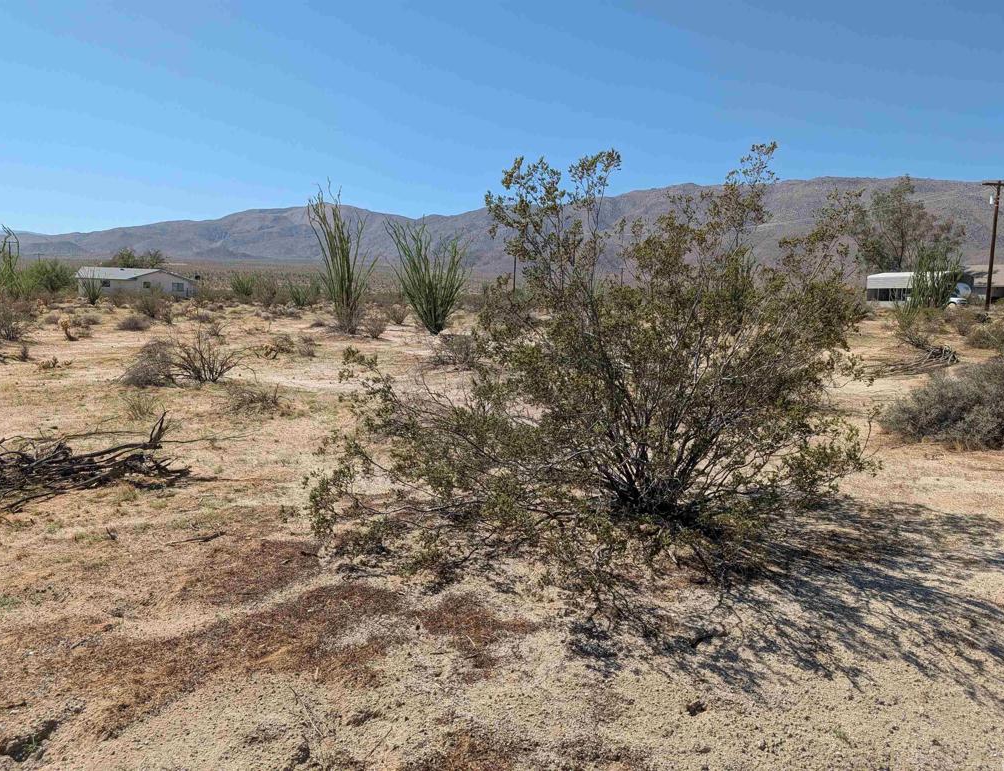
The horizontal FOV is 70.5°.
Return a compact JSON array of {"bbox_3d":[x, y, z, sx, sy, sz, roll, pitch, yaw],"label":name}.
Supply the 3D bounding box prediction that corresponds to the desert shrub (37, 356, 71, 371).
[{"bbox_3d":[-8.323,-0.410,13.200,0.520,0.226,0.416,-4,9,-32],"label":"desert shrub"}]

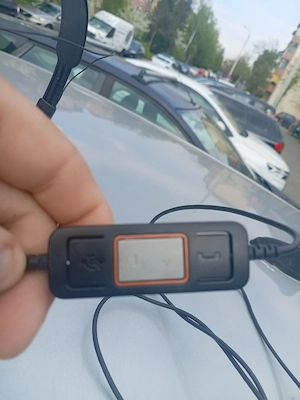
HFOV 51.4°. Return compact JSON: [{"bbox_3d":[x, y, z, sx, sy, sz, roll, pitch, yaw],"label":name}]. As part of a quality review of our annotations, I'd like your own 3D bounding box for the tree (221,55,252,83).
[{"bbox_3d":[14.124,-21.311,52.150,5.500,6.700,5.500,26,24,0],"label":"tree"}]

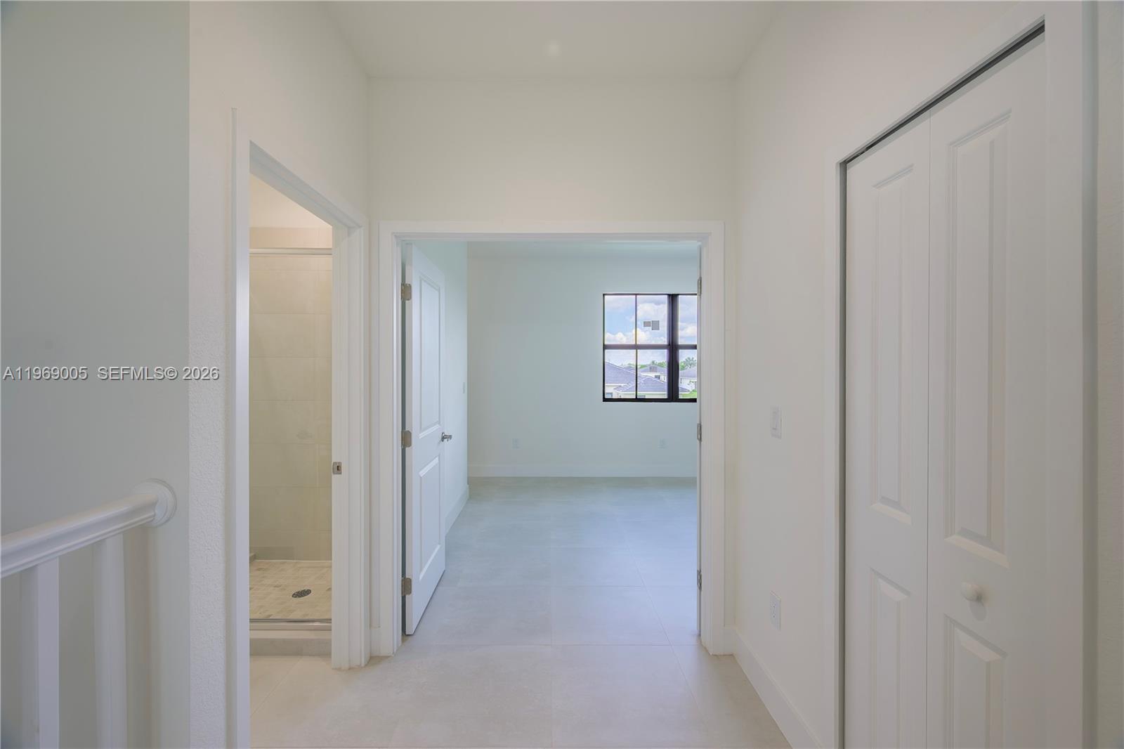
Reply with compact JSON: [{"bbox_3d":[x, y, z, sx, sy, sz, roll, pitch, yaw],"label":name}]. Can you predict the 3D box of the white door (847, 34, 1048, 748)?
[{"bbox_3d":[0.919,0.364,1.077,0.038,2.008,0.597,0,1,-1],"label":"white door"}]

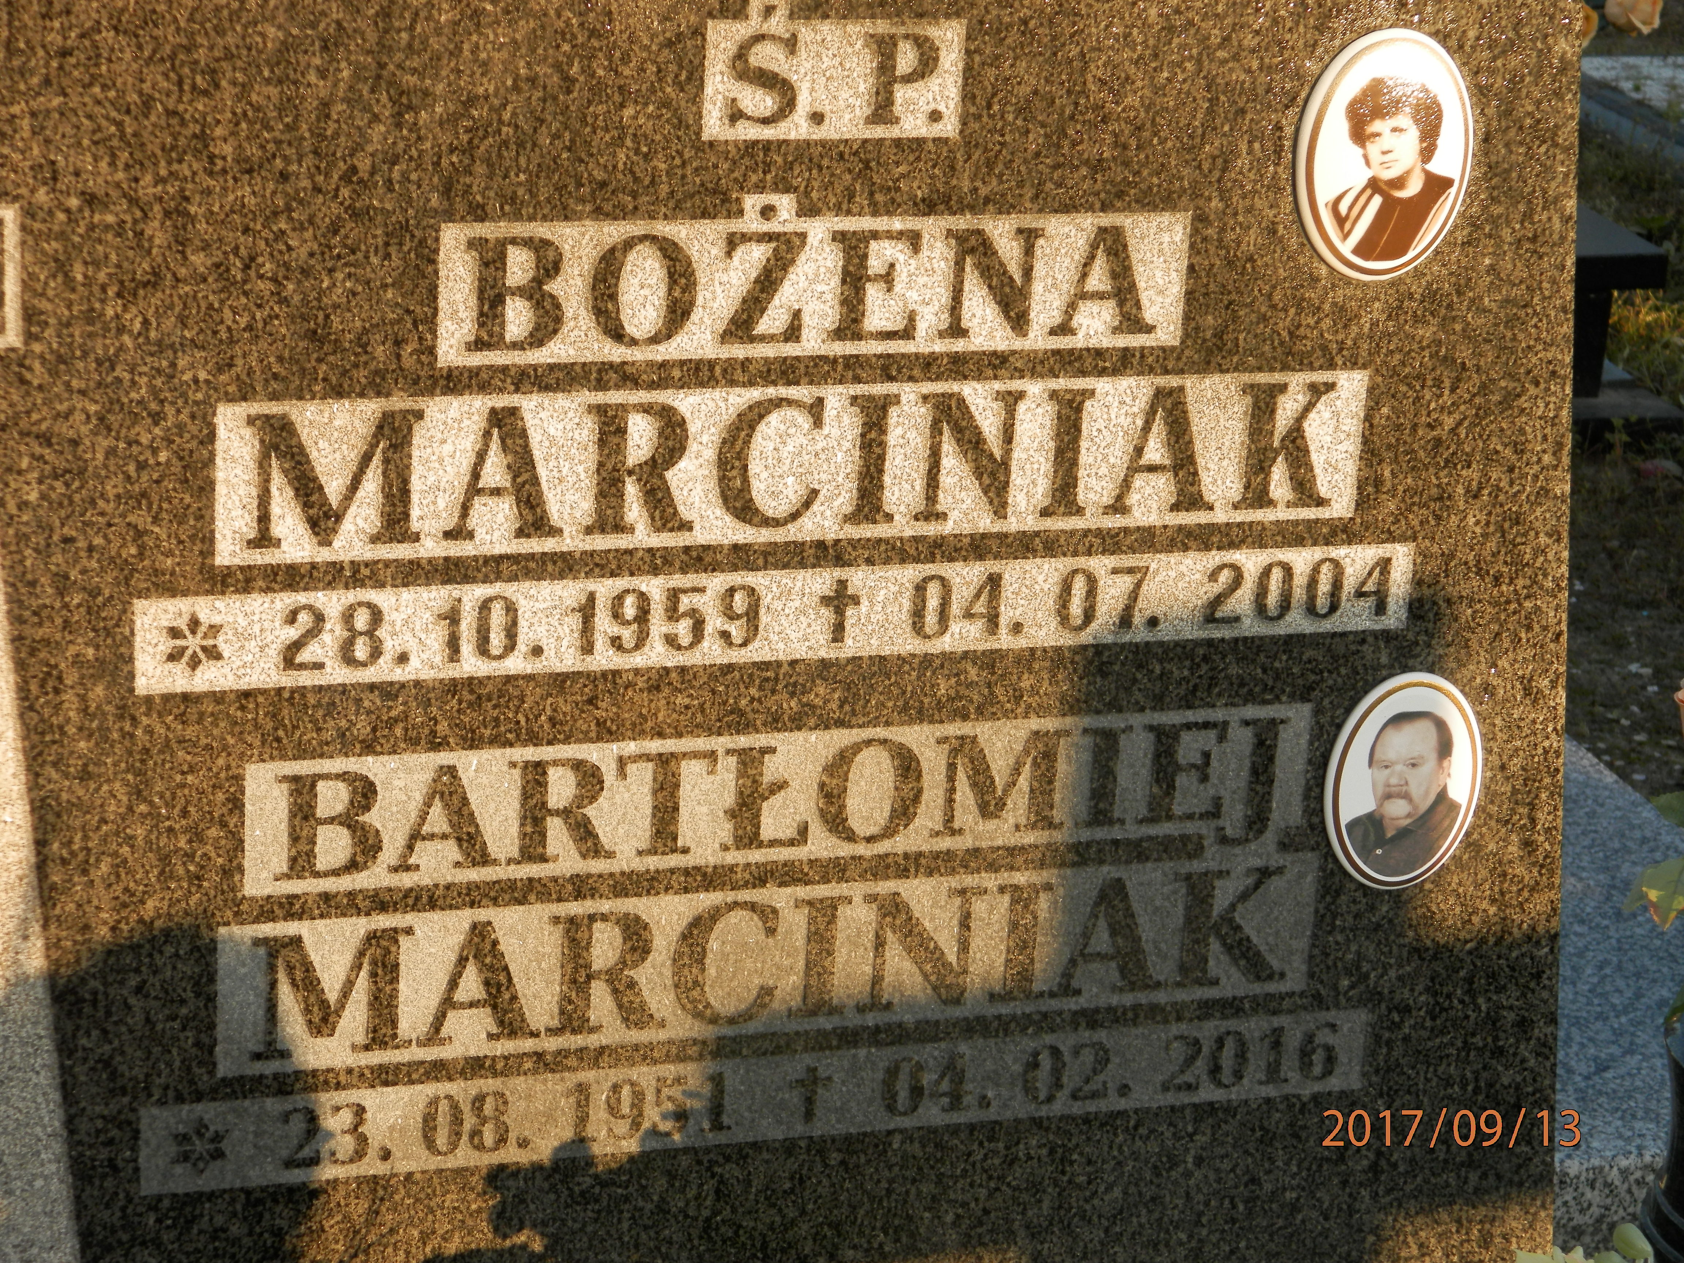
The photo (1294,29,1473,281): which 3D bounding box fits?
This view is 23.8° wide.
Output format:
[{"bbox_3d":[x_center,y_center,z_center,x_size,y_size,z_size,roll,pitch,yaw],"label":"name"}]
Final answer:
[{"bbox_3d":[0.254,-0.221,1.859,0.088,0.119,0.009,-3,19,-17],"label":"photo"}]

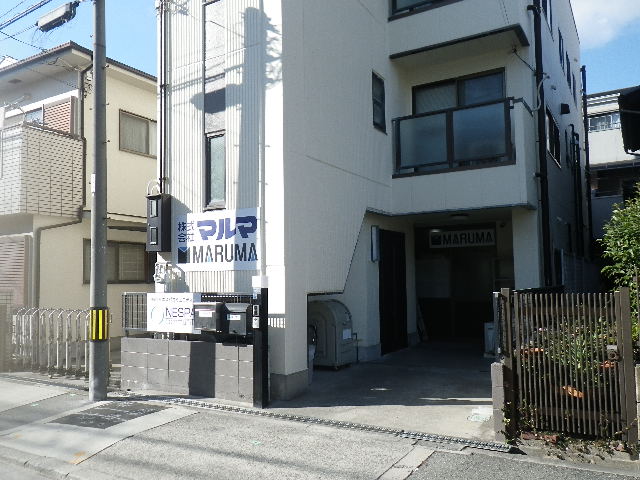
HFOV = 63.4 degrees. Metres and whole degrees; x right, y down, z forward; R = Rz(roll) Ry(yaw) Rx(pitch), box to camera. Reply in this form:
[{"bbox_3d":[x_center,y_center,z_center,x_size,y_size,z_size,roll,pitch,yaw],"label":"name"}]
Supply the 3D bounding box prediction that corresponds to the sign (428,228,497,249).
[{"bbox_3d":[3.067,-0.022,11.182,1.416,0.361,0.060,-3,-5,30],"label":"sign"}]

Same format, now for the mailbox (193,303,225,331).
[{"bbox_3d":[-1.419,0.972,6.601,0.375,0.355,0.135,-3,-5,30],"label":"mailbox"}]

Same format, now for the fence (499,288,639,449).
[{"bbox_3d":[2.167,1.090,4.579,1.050,1.330,0.100,-3,-5,30],"label":"fence"}]

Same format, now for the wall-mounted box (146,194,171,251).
[{"bbox_3d":[-2.320,-0.227,7.468,0.290,0.790,0.190,-3,-5,30],"label":"wall-mounted box"}]

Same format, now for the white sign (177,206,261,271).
[{"bbox_3d":[-1.396,0.018,6.992,1.472,0.814,0.040,-3,-5,30],"label":"white sign"}]

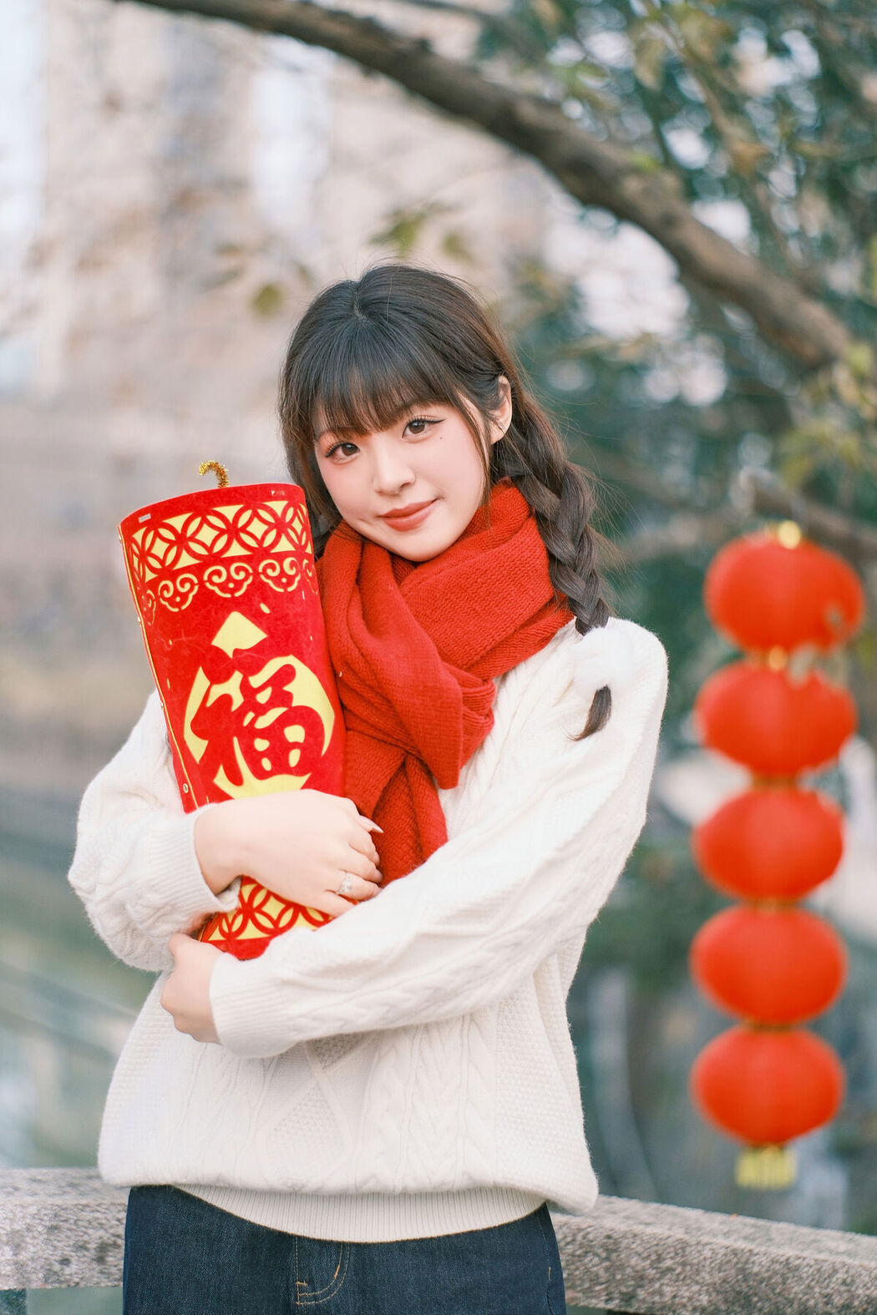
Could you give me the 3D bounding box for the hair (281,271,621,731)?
[{"bbox_3d":[0.008,-0.128,2.230,0.240,0.390,0.235,-10,1,14],"label":"hair"}]

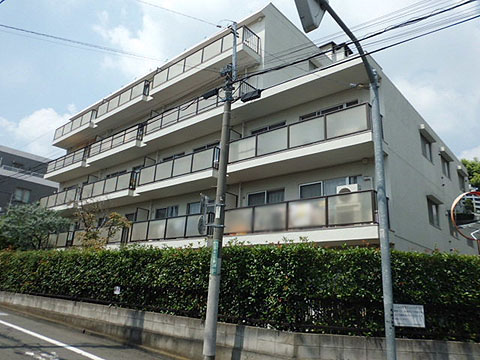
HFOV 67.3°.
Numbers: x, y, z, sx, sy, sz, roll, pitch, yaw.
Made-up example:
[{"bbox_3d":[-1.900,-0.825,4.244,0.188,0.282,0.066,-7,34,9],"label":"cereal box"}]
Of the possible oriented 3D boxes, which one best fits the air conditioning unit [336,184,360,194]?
[{"bbox_3d":[3.434,0.490,11.354,0.679,0.594,0.280,-11,-22,40],"label":"air conditioning unit"}]

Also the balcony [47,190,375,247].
[{"bbox_3d":[-4.920,2.876,18.096,24.149,1.321,1.255,-11,-22,40],"label":"balcony"}]

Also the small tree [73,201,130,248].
[{"bbox_3d":[-6.824,3.216,17.167,2.200,4.098,2.100,-11,-22,40],"label":"small tree"}]

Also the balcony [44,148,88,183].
[{"bbox_3d":[-12.265,-0.946,26.361,5.979,1.321,1.176,-11,-22,40],"label":"balcony"}]

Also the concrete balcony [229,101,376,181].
[{"bbox_3d":[2.149,-1.142,13.033,5.829,1.321,1.260,-11,-22,40],"label":"concrete balcony"}]

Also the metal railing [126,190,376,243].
[{"bbox_3d":[-0.566,1.799,14.302,12.241,0.933,1.003,-11,-22,40],"label":"metal railing"}]

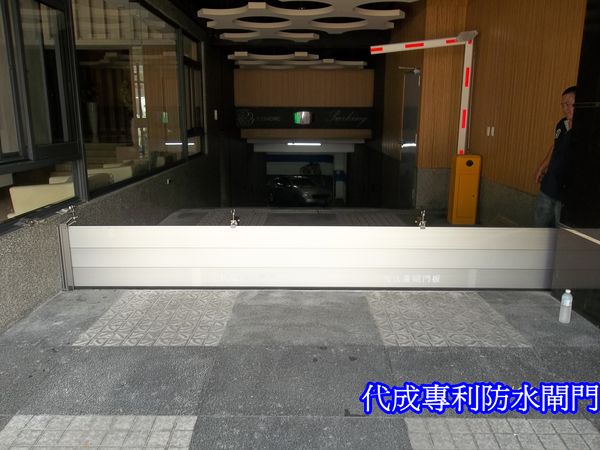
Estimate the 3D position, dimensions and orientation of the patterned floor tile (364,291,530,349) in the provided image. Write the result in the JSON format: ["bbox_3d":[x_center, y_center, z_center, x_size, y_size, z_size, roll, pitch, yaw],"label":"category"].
[{"bbox_3d":[1.037,0.695,3.529,0.961,0.020,0.959,0,13,0],"label":"patterned floor tile"}]

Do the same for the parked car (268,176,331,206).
[{"bbox_3d":[-0.040,-2.031,27.000,1.800,1.460,4.600,-7,15,-27],"label":"parked car"}]

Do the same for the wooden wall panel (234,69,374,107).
[{"bbox_3d":[0.108,-3.364,11.490,3.400,0.892,0.050,0,13,0],"label":"wooden wall panel"}]

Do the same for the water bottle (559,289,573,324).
[{"bbox_3d":[1.948,0.591,3.415,0.075,0.240,0.075,0,13,0],"label":"water bottle"}]

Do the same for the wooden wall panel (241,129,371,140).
[{"bbox_3d":[0.158,-2.385,12.317,3.388,0.304,0.050,0,13,0],"label":"wooden wall panel"}]

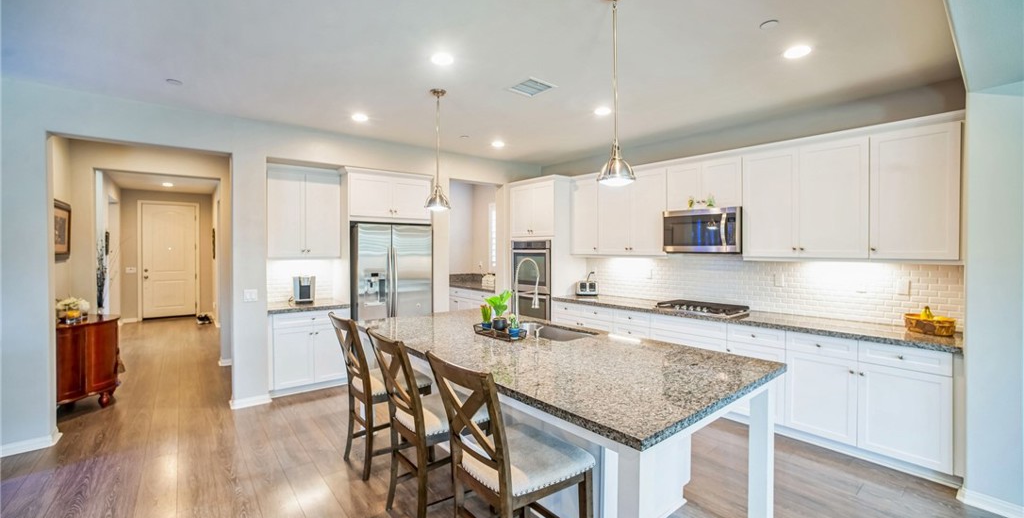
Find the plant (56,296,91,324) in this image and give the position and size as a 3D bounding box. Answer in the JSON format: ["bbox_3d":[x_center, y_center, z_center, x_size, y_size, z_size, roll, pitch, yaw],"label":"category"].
[{"bbox_3d":[-4.338,0.497,3.933,0.340,0.275,0.320,-1,1,-40],"label":"plant"}]

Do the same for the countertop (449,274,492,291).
[{"bbox_3d":[-0.522,0.480,6.776,0.650,0.040,1.680,-1,2,-40],"label":"countertop"}]

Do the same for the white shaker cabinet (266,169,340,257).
[{"bbox_3d":[-2.418,-0.518,4.542,0.780,0.995,0.325,-1,2,-40],"label":"white shaker cabinet"}]

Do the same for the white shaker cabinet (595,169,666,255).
[{"bbox_3d":[1.530,-0.499,4.784,0.340,0.935,0.915,-1,1,-40],"label":"white shaker cabinet"}]

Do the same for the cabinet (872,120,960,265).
[{"bbox_3d":[2.984,-0.462,2.948,0.320,0.923,0.457,-1,2,-40],"label":"cabinet"}]

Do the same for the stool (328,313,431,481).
[{"bbox_3d":[-0.935,0.921,2.888,0.620,1.075,0.470,-1,2,-40],"label":"stool"}]

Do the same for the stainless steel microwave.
[{"bbox_3d":[2.034,-0.290,4.107,0.415,0.420,0.765,-1,1,-40],"label":"stainless steel microwave"}]

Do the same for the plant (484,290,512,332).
[{"bbox_3d":[-0.100,0.388,3.110,0.200,0.300,0.200,0,1,0],"label":"plant"}]

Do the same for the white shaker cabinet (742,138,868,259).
[{"bbox_3d":[2.592,-0.475,3.506,0.340,0.940,0.882,-1,1,-40],"label":"white shaker cabinet"}]

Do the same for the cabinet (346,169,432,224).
[{"bbox_3d":[-1.661,-0.739,5.102,1.035,0.565,0.610,-1,1,-40],"label":"cabinet"}]

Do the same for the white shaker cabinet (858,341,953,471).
[{"bbox_3d":[2.857,0.966,2.868,0.608,0.765,0.460,-1,2,-40],"label":"white shaker cabinet"}]

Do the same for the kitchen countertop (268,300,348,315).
[{"bbox_3d":[-2.319,0.532,4.441,0.777,0.040,0.641,-1,2,-40],"label":"kitchen countertop"}]

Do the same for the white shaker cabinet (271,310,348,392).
[{"bbox_3d":[-2.372,0.989,4.586,0.785,0.840,0.600,-1,1,-40],"label":"white shaker cabinet"}]

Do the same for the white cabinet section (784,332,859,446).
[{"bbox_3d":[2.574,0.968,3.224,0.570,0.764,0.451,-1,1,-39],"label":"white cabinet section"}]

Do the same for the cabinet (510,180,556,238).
[{"bbox_3d":[0.505,-0.666,5.665,0.614,0.720,0.864,-1,2,-40],"label":"cabinet"}]

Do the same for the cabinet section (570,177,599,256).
[{"bbox_3d":[1.082,-0.520,5.315,0.350,0.940,0.448,-1,1,-39],"label":"cabinet section"}]

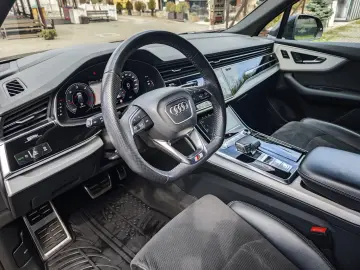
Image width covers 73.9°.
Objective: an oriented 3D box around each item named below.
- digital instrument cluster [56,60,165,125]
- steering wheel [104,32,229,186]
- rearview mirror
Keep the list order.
[{"bbox_3d":[-0.215,-0.164,0.783,0.380,0.145,0.090,-26,16,-39],"label":"digital instrument cluster"},{"bbox_3d":[-0.027,-0.065,0.612,0.375,0.362,0.100,-26,14,-39],"label":"steering wheel"},{"bbox_3d":[0.747,-0.675,1.538,0.270,0.180,0.140,-18,32,-29],"label":"rearview mirror"}]

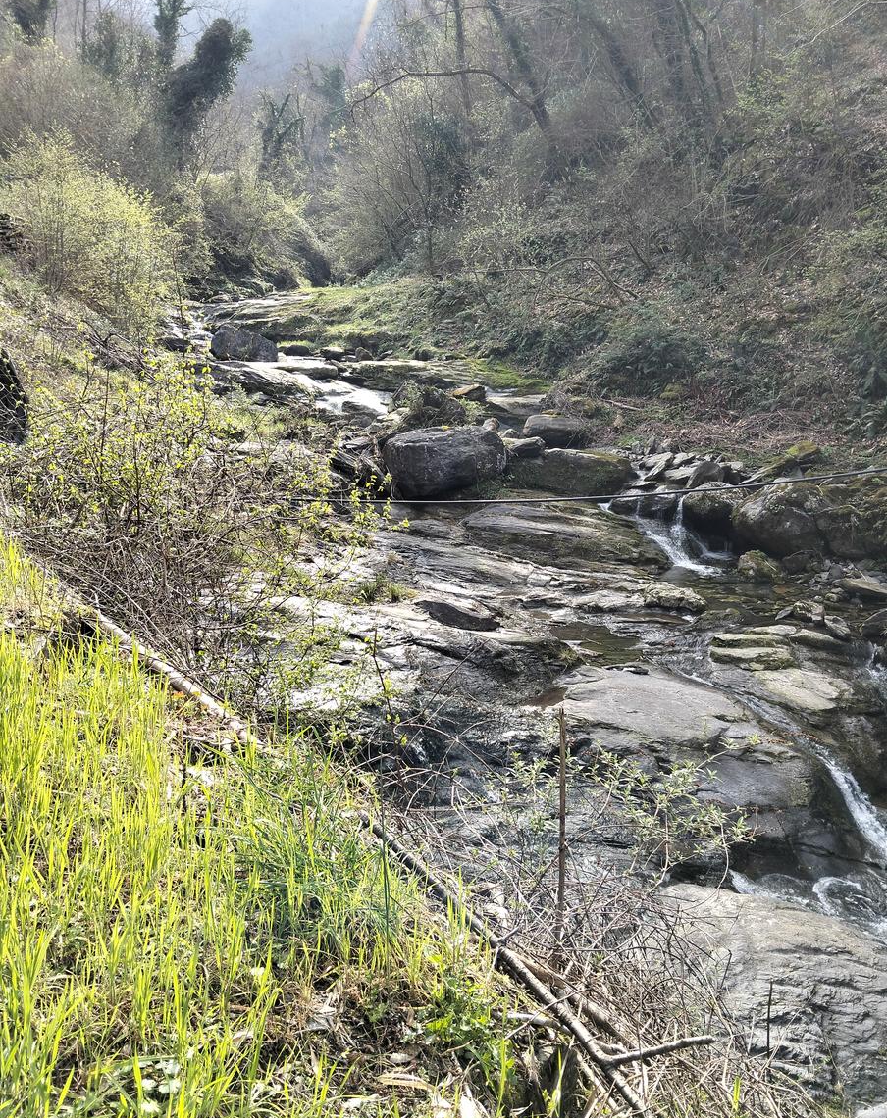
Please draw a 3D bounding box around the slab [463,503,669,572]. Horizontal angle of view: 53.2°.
[{"bbox_3d":[1.591,-0.336,12.000,2.550,0.700,1.500,-2,15,-8],"label":"slab"}]

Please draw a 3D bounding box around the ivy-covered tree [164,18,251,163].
[{"bbox_3d":[-10.354,-20.419,39.000,3.500,6.000,3.200,-4,16,-14],"label":"ivy-covered tree"}]

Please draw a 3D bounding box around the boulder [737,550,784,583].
[{"bbox_3d":[4.002,0.088,11.200,0.561,0.360,0.450,5,16,19],"label":"boulder"}]

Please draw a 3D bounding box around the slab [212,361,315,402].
[{"bbox_3d":[-4.156,-4.140,20.500,1.960,0.816,1.500,4,16,14],"label":"slab"}]

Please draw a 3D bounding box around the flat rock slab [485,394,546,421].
[{"bbox_3d":[1.468,-3.139,18.300,1.223,0.435,1.200,0,15,0],"label":"flat rock slab"}]

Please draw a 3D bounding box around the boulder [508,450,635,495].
[{"bbox_3d":[1.937,-1.350,13.800,1.858,0.590,1.100,0,15,0],"label":"boulder"}]

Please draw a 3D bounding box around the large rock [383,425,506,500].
[{"bbox_3d":[-0.013,-1.511,13.600,1.772,0.924,1.350,-3,15,-10],"label":"large rock"}]

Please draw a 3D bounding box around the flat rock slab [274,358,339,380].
[{"bbox_3d":[-3.377,-4.745,22.000,1.563,0.498,1.100,0,15,0],"label":"flat rock slab"}]

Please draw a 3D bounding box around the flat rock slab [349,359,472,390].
[{"bbox_3d":[-0.752,-4.439,21.300,2.949,0.664,2.000,0,15,0],"label":"flat rock slab"}]

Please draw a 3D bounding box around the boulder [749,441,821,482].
[{"bbox_3d":[5.185,-1.497,13.500,1.030,0.484,0.650,5,16,19],"label":"boulder"}]

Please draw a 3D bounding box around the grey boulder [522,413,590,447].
[{"bbox_3d":[2.248,-2.574,17.600,1.300,0.670,1.000,1,11,7],"label":"grey boulder"}]

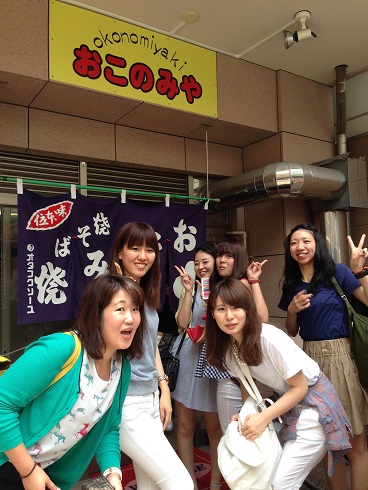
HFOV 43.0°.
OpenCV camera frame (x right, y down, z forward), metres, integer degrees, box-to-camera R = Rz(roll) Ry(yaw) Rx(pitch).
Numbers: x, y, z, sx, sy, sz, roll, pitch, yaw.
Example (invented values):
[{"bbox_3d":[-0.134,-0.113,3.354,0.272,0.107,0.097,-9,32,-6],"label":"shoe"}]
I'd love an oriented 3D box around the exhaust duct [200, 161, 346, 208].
[{"bbox_3d":[0.781,-0.499,4.244,0.741,0.285,1.079,2,-6,-33],"label":"exhaust duct"}]

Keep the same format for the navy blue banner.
[{"bbox_3d":[-0.433,0.096,3.434,1.522,0.862,0.060,2,-6,-33],"label":"navy blue banner"}]

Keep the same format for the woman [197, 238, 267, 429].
[{"bbox_3d":[0.317,0.762,2.936,0.500,1.604,0.380,-2,-5,14],"label":"woman"}]

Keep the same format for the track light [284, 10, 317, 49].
[{"bbox_3d":[0.843,-1.544,3.375,0.232,0.223,0.133,-2,-5,5],"label":"track light"}]

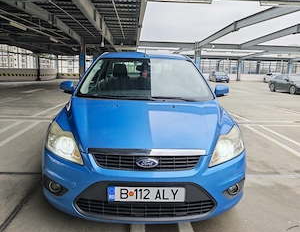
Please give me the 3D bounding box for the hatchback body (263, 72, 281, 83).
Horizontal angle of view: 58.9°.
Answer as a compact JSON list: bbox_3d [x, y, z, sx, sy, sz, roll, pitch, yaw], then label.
[{"bbox_3d":[17.488,-5.205,36.600,1.760,1.450,4.150,1,10,-3],"label":"hatchback body"}]

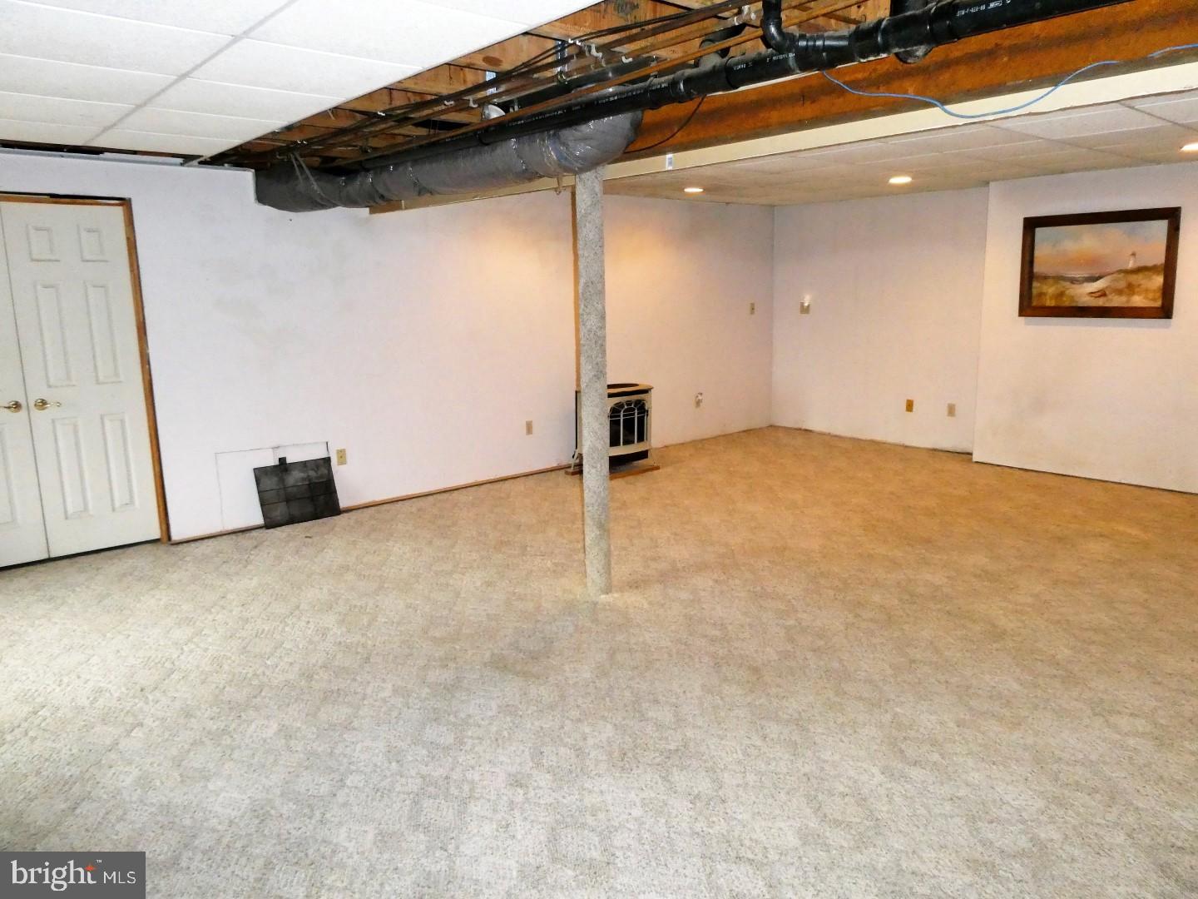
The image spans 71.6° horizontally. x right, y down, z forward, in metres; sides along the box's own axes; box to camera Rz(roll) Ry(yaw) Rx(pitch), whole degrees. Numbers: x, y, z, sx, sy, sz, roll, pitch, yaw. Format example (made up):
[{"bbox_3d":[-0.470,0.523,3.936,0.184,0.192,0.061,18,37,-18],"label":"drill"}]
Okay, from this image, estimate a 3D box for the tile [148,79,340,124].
[{"bbox_3d":[-1.407,-1.383,3.296,0.605,0.020,0.605,-11,15,-39],"label":"tile"}]

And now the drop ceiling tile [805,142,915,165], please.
[{"bbox_3d":[1.650,-1.788,5.017,0.605,0.020,0.605,-11,15,-39],"label":"drop ceiling tile"}]

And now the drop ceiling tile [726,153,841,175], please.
[{"bbox_3d":[1.262,-1.873,5.462,0.605,0.020,0.605,-11,15,-39],"label":"drop ceiling tile"}]

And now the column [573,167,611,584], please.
[{"bbox_3d":[-0.021,-0.295,4.115,0.122,2.130,0.122,-11,15,-39],"label":"column"}]

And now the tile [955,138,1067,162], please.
[{"bbox_3d":[2.509,-1.793,4.965,0.605,0.020,0.605,-11,15,-39],"label":"tile"}]

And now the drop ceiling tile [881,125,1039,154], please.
[{"bbox_3d":[2.039,-1.704,4.571,0.605,0.020,0.605,-11,15,-39],"label":"drop ceiling tile"}]

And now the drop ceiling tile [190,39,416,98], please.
[{"bbox_3d":[-1.012,-1.298,2.843,0.605,0.020,0.605,-11,15,-39],"label":"drop ceiling tile"}]

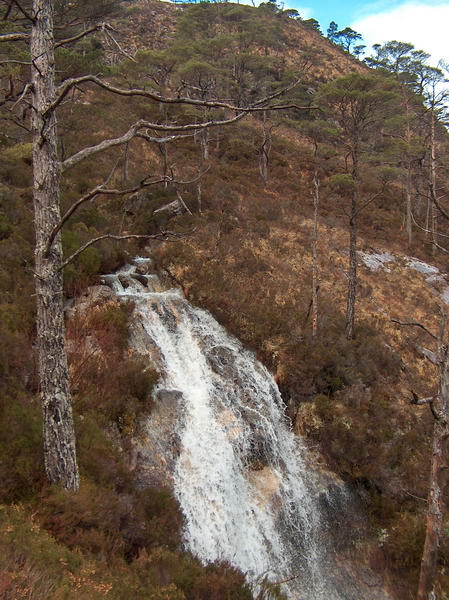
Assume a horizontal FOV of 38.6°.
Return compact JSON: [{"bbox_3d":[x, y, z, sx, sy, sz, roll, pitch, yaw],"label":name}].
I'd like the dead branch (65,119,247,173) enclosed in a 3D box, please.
[{"bbox_3d":[-0.764,-1.640,6.800,1.953,0.573,0.550,0,5,0],"label":"dead branch"}]

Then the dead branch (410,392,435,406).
[{"bbox_3d":[2.472,1.242,8.000,0.300,0.175,0.170,0,5,0],"label":"dead branch"}]

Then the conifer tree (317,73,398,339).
[{"bbox_3d":[4.566,-3.244,22.000,2.815,9.132,2.800,0,5,0],"label":"conifer tree"}]

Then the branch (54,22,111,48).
[{"bbox_3d":[-1.507,-2.807,6.800,0.594,0.276,0.300,0,5,0],"label":"branch"}]

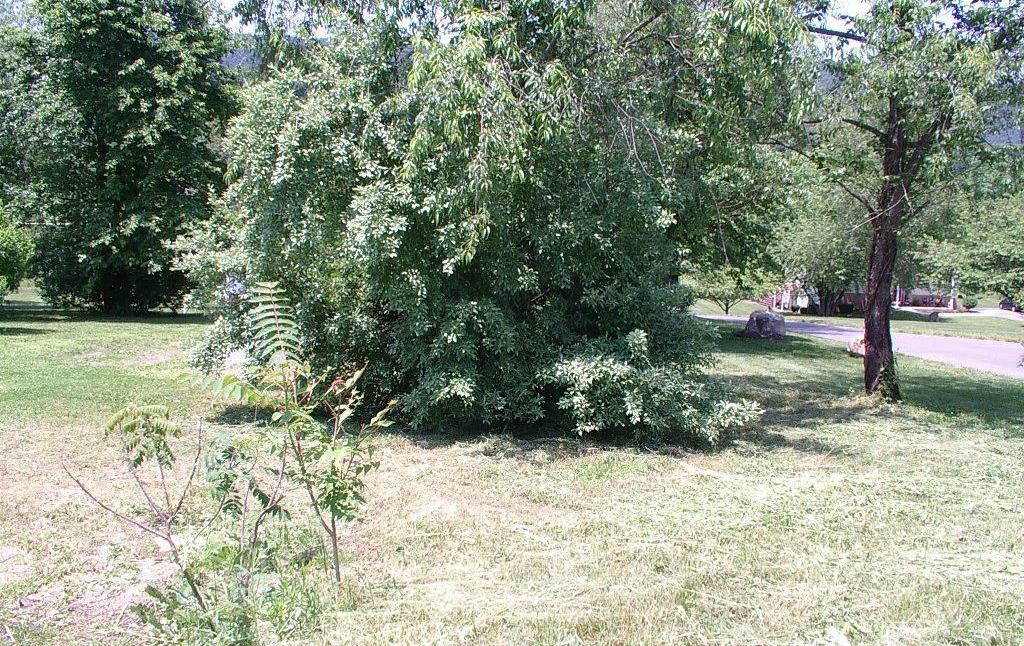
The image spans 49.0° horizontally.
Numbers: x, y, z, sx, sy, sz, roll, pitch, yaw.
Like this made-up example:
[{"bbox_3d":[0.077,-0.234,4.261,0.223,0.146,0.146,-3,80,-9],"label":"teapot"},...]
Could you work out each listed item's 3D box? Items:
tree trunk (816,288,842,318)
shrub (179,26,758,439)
[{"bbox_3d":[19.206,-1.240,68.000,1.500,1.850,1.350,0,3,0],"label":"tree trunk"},{"bbox_3d":[-0.470,-1.050,11.900,6.000,4.200,4.300,0,3,0],"label":"shrub"}]

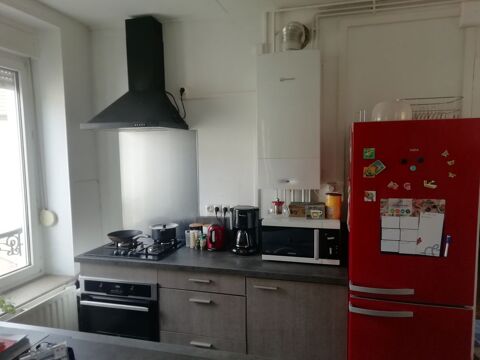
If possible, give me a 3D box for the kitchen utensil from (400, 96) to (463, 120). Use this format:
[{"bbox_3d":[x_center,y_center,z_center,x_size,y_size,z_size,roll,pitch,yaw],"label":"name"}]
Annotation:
[{"bbox_3d":[1.077,-0.396,2.111,0.330,0.130,0.300,1,5,16],"label":"kitchen utensil"}]

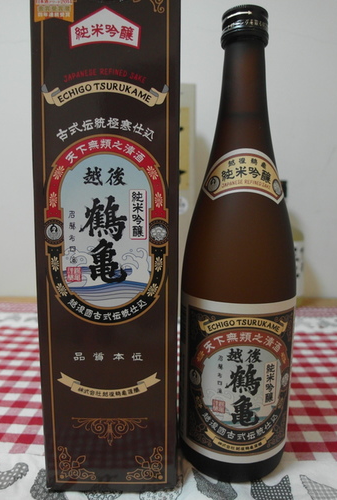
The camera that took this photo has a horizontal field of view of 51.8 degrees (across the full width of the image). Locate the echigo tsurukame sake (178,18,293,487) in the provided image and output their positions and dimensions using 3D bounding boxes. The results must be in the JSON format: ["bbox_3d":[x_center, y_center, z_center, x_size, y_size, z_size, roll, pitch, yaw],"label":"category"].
[{"bbox_3d":[0.048,-0.003,0.242,0.078,0.298,0.078,1,6,3],"label":"echigo tsurukame sake"}]

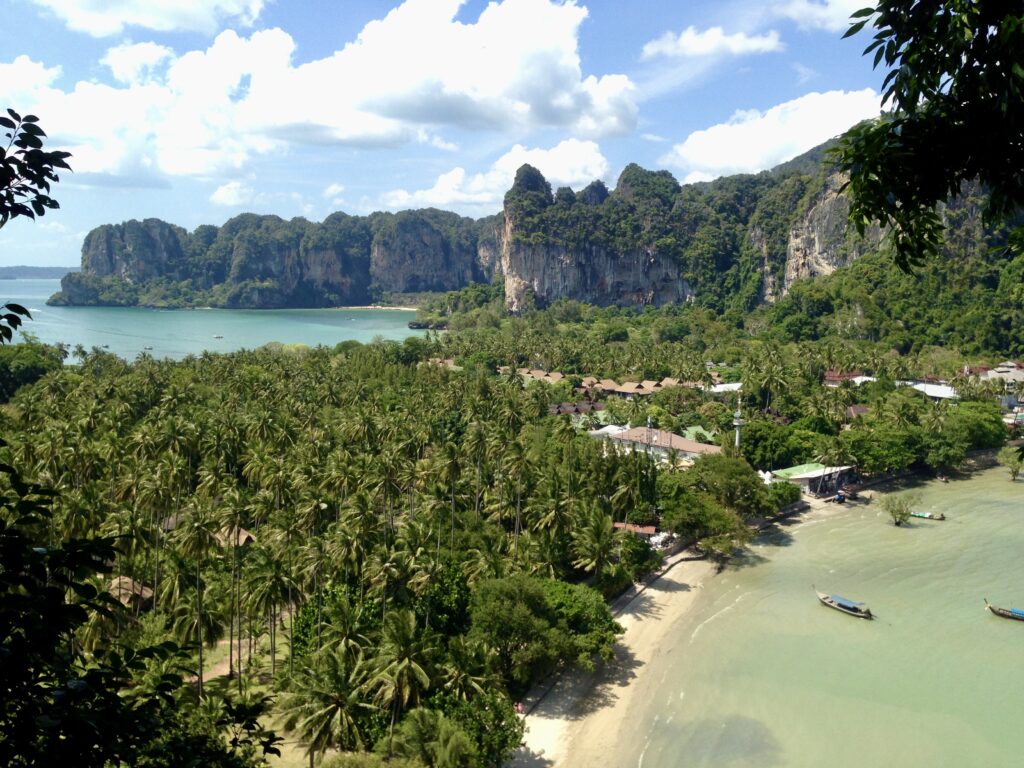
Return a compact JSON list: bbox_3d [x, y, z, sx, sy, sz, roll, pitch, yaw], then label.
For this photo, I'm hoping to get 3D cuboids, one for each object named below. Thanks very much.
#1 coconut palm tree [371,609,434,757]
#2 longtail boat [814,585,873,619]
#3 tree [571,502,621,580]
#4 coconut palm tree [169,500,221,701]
[{"bbox_3d":[-12.332,32.843,106.980,7.400,17.040,7.400,0,7,0],"label":"coconut palm tree"},{"bbox_3d":[53.996,35.737,159.771,2.000,2.600,11.300,-5,8,-35],"label":"longtail boat"},{"bbox_3d":[14.587,27.261,167.706,8.500,14.110,8.500,0,7,0],"label":"tree"},{"bbox_3d":[-39.763,26.943,121.963,6.700,25.300,6.700,0,7,0],"label":"coconut palm tree"}]

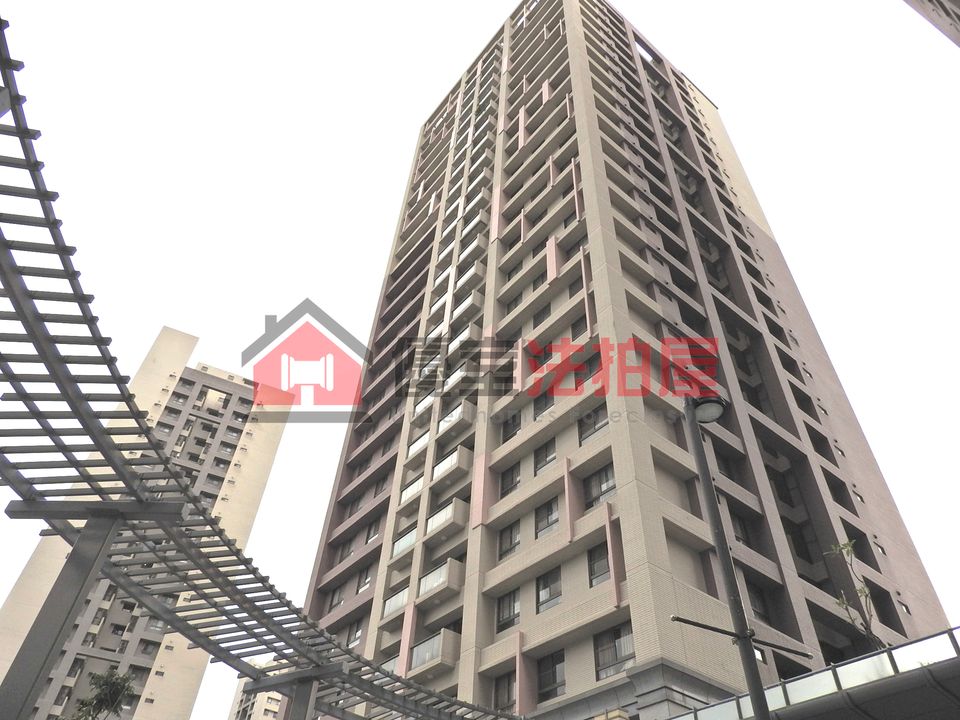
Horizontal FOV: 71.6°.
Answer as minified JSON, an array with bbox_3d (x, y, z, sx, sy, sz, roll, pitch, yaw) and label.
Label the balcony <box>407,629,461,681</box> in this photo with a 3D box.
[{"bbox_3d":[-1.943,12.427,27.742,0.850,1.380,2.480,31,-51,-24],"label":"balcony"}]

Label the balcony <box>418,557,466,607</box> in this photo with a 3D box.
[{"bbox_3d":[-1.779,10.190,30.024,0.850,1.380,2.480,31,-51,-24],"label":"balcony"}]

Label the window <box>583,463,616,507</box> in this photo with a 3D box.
[{"bbox_3d":[4.835,5.068,26.659,0.160,1.512,1.846,31,-51,-24],"label":"window"}]

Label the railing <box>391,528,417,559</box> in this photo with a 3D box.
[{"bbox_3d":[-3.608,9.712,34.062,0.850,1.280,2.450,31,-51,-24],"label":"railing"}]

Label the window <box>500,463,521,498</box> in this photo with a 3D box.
[{"bbox_3d":[1.506,5.816,32.144,0.160,1.520,1.374,31,-51,-24],"label":"window"}]

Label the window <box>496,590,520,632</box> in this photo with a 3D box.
[{"bbox_3d":[1.205,10.159,26.913,0.170,1.530,1.460,31,-51,-24],"label":"window"}]

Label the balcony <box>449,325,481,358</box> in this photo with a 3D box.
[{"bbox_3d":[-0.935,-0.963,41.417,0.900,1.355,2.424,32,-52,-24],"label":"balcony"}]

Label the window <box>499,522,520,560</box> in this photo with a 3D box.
[{"bbox_3d":[1.365,7.917,29.204,0.170,1.510,1.450,31,-51,-24],"label":"window"}]

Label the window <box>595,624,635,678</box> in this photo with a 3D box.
[{"bbox_3d":[4.494,9.607,22.024,0.160,1.545,1.846,31,-51,-24],"label":"window"}]

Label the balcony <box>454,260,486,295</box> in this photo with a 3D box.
[{"bbox_3d":[-0.605,-5.544,47.179,1.000,1.458,2.527,31,-51,-24],"label":"balcony"}]

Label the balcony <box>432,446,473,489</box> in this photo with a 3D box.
[{"bbox_3d":[-1.440,5.901,35.448,1.000,1.393,2.543,31,-51,-24],"label":"balcony"}]

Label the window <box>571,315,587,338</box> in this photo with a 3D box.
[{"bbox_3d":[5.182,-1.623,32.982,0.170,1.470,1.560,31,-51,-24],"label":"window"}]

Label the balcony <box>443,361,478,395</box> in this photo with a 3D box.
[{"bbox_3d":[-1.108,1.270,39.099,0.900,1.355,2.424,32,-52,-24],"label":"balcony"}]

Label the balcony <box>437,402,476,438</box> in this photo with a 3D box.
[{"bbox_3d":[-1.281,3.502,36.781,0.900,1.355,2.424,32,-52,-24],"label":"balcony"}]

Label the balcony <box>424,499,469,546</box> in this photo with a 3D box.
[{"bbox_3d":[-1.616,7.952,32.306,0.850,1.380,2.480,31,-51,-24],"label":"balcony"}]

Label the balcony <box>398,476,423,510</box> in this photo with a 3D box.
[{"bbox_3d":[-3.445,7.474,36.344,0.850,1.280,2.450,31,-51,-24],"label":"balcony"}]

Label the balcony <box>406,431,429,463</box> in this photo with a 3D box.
[{"bbox_3d":[-3.350,5.465,39.602,1.000,1.293,2.471,31,-51,-24],"label":"balcony"}]

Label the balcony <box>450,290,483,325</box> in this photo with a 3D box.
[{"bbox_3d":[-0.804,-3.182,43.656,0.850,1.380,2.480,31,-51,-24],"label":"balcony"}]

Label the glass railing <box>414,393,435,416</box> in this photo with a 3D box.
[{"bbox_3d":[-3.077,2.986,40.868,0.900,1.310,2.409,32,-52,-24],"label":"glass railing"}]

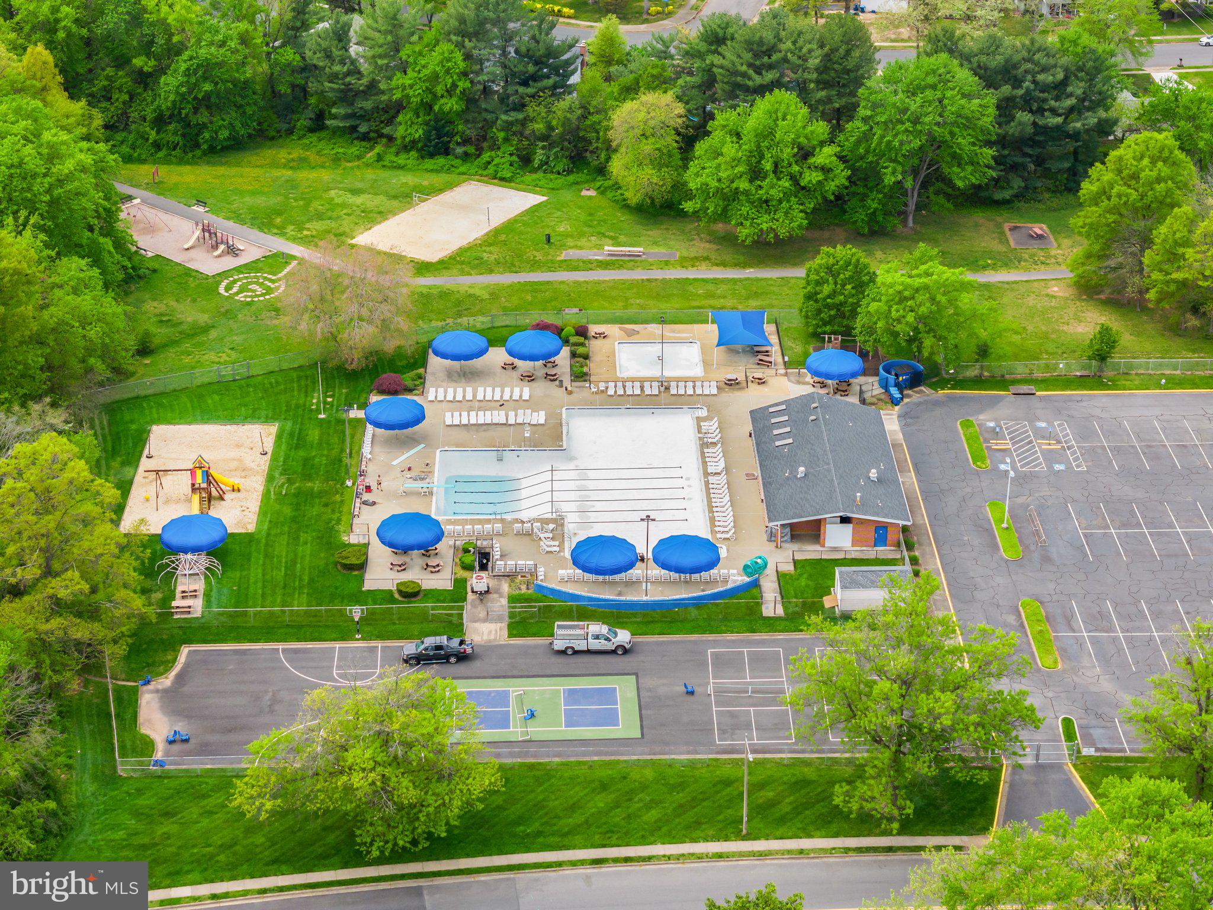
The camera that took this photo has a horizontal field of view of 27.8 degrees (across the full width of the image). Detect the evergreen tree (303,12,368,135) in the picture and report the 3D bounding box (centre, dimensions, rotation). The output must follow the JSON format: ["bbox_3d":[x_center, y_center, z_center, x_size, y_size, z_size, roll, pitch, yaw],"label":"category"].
[{"bbox_3d":[-34.440,-48.320,312.140,8.240,16.170,8.240,0,28,0],"label":"evergreen tree"}]

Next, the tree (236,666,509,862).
[{"bbox_3d":[-18.071,23.085,183.456,20.000,12.700,18.500,0,28,0],"label":"tree"}]

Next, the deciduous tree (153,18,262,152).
[{"bbox_3d":[-50.140,-46.750,308.770,13.520,16.580,13.520,0,28,0],"label":"deciduous tree"}]

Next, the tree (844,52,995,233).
[{"bbox_3d":[36.937,-36.440,289.099,17.600,20.300,17.000,0,27,0],"label":"tree"}]

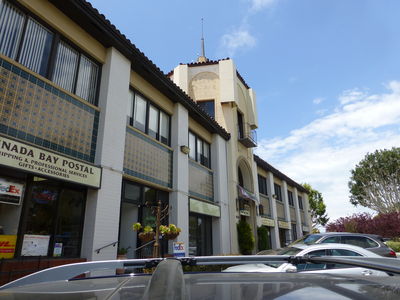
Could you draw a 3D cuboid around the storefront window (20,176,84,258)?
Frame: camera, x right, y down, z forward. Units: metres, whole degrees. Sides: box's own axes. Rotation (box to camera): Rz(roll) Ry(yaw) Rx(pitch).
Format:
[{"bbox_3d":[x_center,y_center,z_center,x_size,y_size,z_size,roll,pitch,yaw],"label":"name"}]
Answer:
[{"bbox_3d":[-3.464,1.688,6.776,0.100,1.787,1.516,-10,-21,25],"label":"storefront window"}]

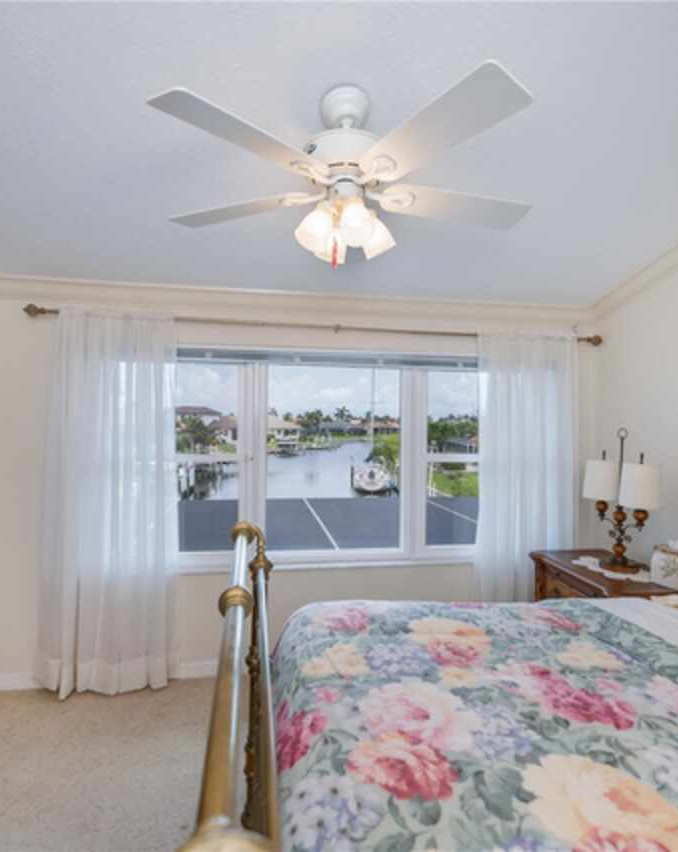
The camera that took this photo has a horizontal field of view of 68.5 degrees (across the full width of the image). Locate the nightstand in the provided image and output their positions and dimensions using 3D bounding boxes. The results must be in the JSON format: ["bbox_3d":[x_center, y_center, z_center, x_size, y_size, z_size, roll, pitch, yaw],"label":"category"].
[{"bbox_3d":[1.483,1.145,2.749,0.540,0.710,0.730,1,0,-9],"label":"nightstand"}]

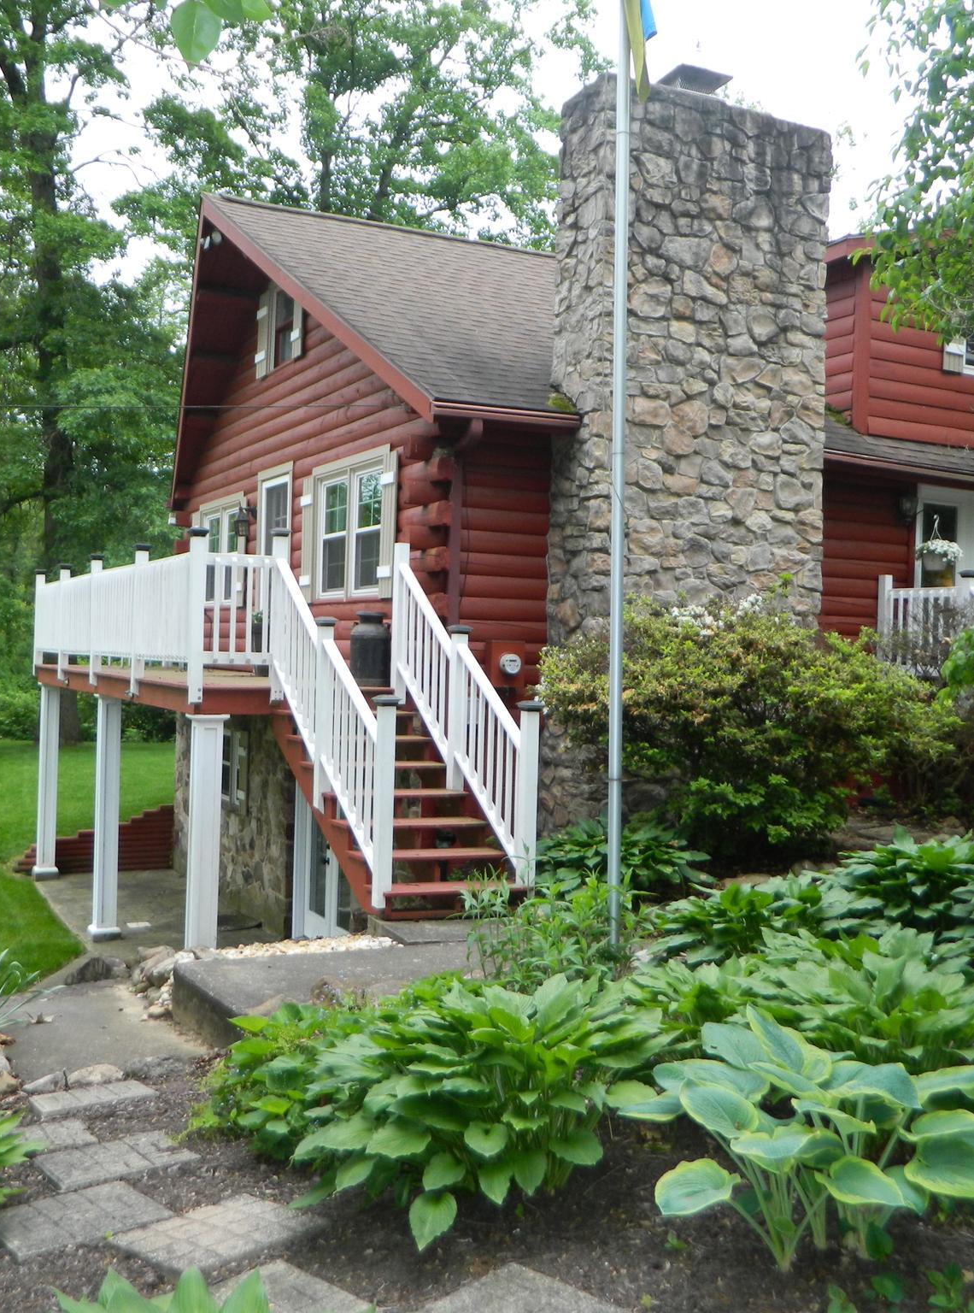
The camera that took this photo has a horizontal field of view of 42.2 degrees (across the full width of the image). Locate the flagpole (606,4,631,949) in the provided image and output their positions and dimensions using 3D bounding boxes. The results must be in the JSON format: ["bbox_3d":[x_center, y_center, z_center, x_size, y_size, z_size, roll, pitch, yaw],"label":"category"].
[{"bbox_3d":[0.651,-1.288,6.226,0.065,5.700,0.065,1,0,0],"label":"flagpole"}]

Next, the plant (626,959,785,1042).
[{"bbox_3d":[0.800,1.310,4.720,0.680,0.380,0.650,1,0,0],"label":"plant"}]

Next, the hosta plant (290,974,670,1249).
[{"bbox_3d":[-0.024,1.302,3.950,1.140,0.580,1.050,1,0,0],"label":"hosta plant"}]

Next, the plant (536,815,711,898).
[{"bbox_3d":[0.960,1.386,9.100,1.250,0.490,1.100,1,0,6],"label":"plant"}]

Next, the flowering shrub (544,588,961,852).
[{"bbox_3d":[1.970,0.490,9.350,3.050,1.900,1.900,1,1,-28],"label":"flowering shrub"}]

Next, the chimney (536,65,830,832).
[{"bbox_3d":[1.735,-1.459,10.609,2.270,6.000,0.850,1,0,-28],"label":"chimney"}]

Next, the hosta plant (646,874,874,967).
[{"bbox_3d":[1.380,1.310,6.400,1.120,0.400,0.950,1,0,0],"label":"hosta plant"}]

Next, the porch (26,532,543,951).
[{"bbox_3d":[-2.769,0.235,12.550,1.740,2.541,10.092,1,1,-28],"label":"porch"}]

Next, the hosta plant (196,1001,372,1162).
[{"bbox_3d":[-0.718,1.430,4.500,0.660,0.430,0.660,1,0,-9],"label":"hosta plant"}]

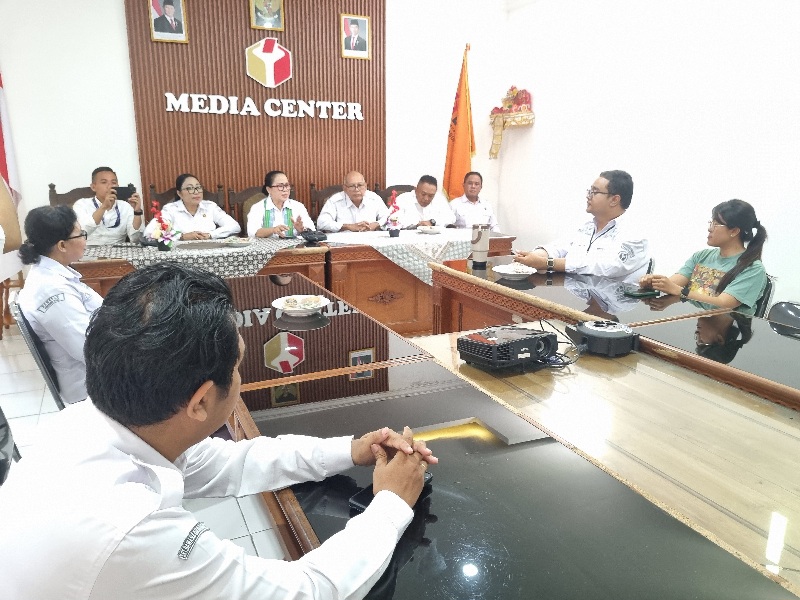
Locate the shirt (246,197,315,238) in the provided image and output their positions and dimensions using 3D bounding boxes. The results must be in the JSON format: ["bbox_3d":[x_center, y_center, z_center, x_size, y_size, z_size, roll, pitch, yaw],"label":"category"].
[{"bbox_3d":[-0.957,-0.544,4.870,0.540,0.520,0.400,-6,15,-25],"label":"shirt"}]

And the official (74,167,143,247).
[{"bbox_3d":[-2.080,-0.303,4.365,0.520,1.270,0.660,-6,15,-26],"label":"official"}]

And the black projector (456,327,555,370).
[{"bbox_3d":[0.368,0.163,2.069,0.275,0.082,0.212,-8,11,-31],"label":"black projector"}]

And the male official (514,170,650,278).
[{"bbox_3d":[1.029,-0.071,3.469,0.860,1.310,0.560,-6,15,-25],"label":"male official"}]

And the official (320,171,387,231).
[{"bbox_3d":[-0.354,-0.474,5.201,0.570,1.235,0.680,-5,15,-23],"label":"official"}]

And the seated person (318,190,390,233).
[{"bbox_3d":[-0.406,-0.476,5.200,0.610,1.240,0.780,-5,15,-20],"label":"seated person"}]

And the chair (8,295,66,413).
[{"bbox_3d":[-1.390,0.360,2.721,0.510,0.790,0.460,-6,15,-25],"label":"chair"}]

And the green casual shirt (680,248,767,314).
[{"bbox_3d":[1.519,0.011,2.844,0.310,0.530,0.430,-7,16,-29],"label":"green casual shirt"}]

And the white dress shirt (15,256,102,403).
[{"bbox_3d":[-1.326,0.097,2.618,0.480,0.590,0.460,-6,15,-25],"label":"white dress shirt"}]

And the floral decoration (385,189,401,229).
[{"bbox_3d":[-0.036,-0.662,4.655,0.140,0.355,0.140,-6,15,-25],"label":"floral decoration"}]

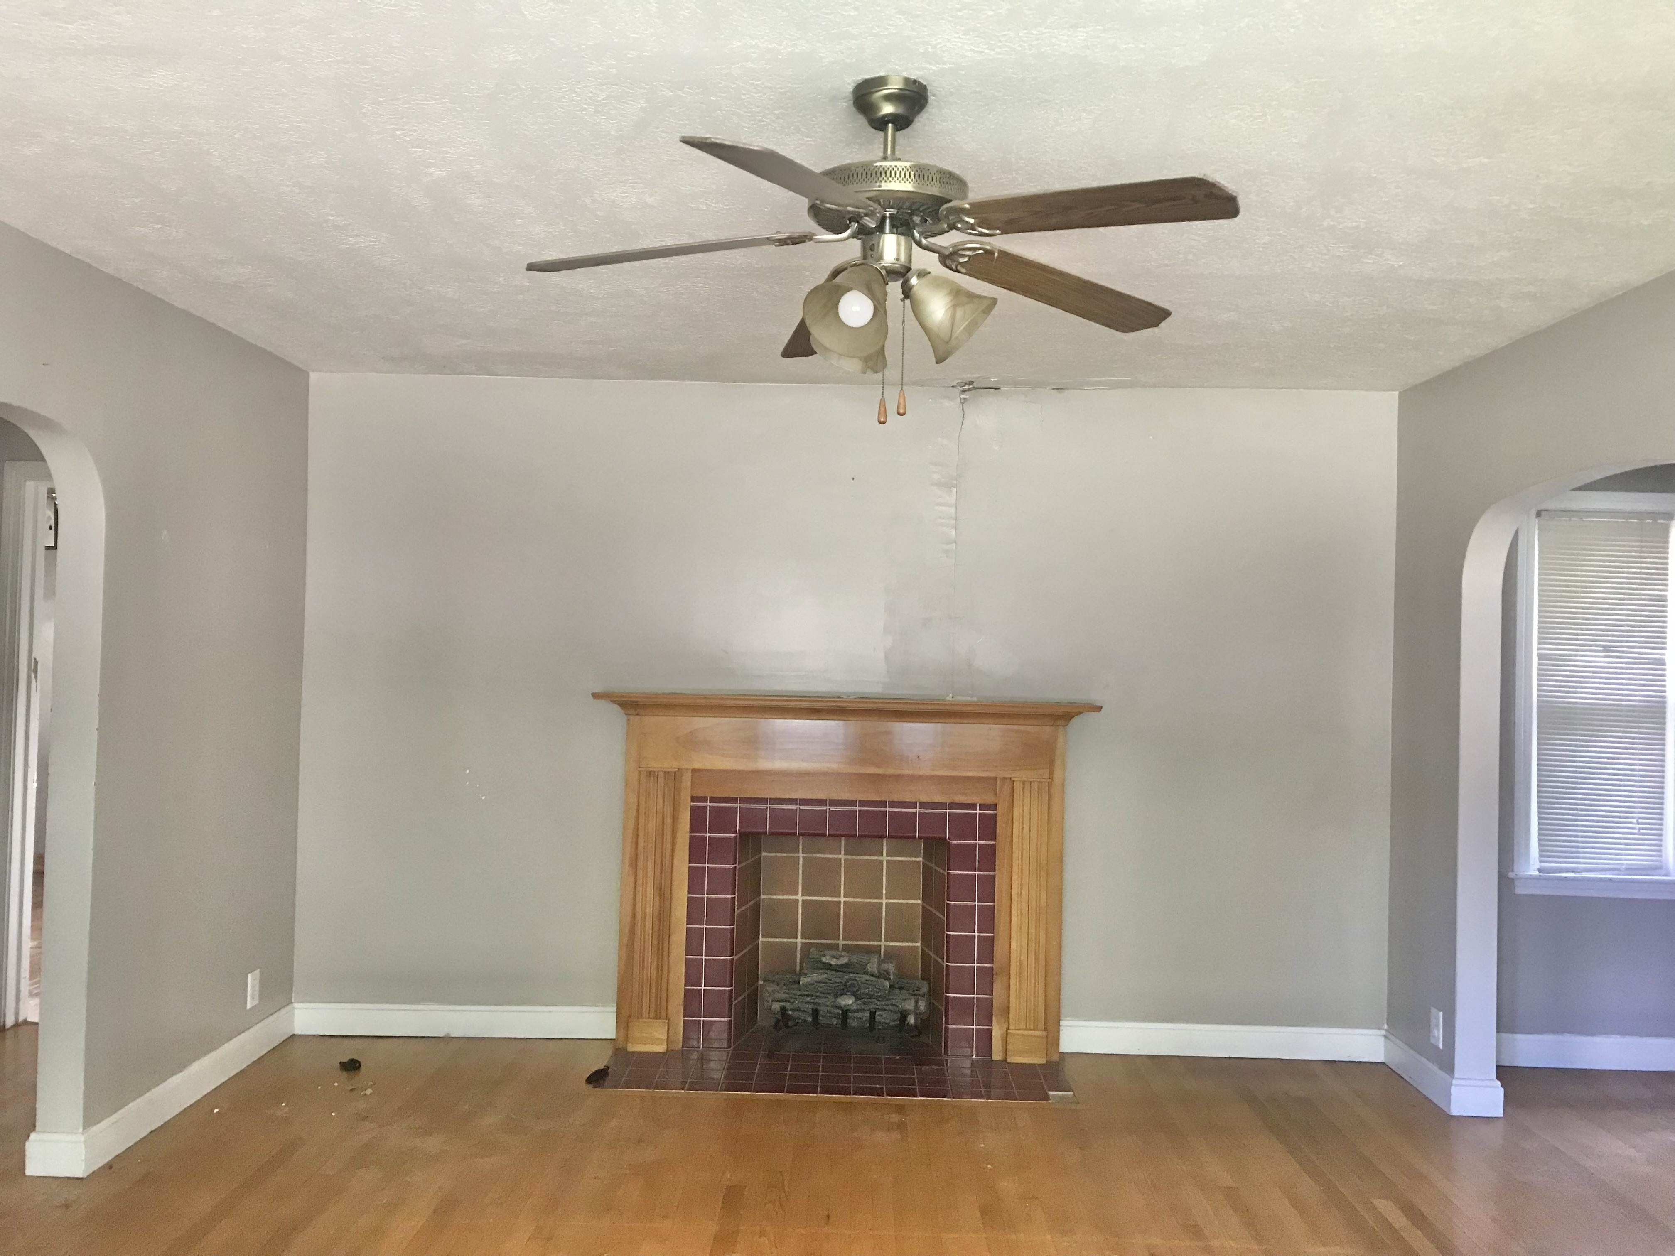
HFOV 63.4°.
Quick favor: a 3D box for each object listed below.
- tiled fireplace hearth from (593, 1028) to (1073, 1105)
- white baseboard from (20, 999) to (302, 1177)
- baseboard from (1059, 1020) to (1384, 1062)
[{"bbox_3d":[0.006,1.519,4.766,1.594,0.022,0.740,1,-1,1],"label":"tiled fireplace hearth"},{"bbox_3d":[-2.073,1.415,4.283,0.162,0.112,1.338,1,-1,1],"label":"white baseboard"},{"bbox_3d":[1.394,1.500,4.913,1.170,0.112,0.019,1,-1,1],"label":"baseboard"}]

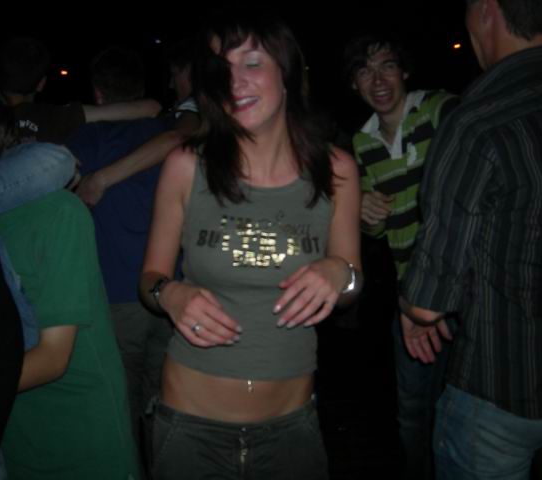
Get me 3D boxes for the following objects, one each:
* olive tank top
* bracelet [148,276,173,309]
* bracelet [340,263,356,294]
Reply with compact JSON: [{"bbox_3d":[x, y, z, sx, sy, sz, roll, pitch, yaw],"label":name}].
[{"bbox_3d":[-0.040,0.058,1.310,0.320,0.440,0.230,5,5,-6],"label":"olive tank top"},{"bbox_3d":[-0.183,0.094,1.170,0.058,0.060,0.013,-7,4,-33],"label":"bracelet"},{"bbox_3d":[0.125,0.068,1.170,0.058,0.060,0.011,7,1,34],"label":"bracelet"}]

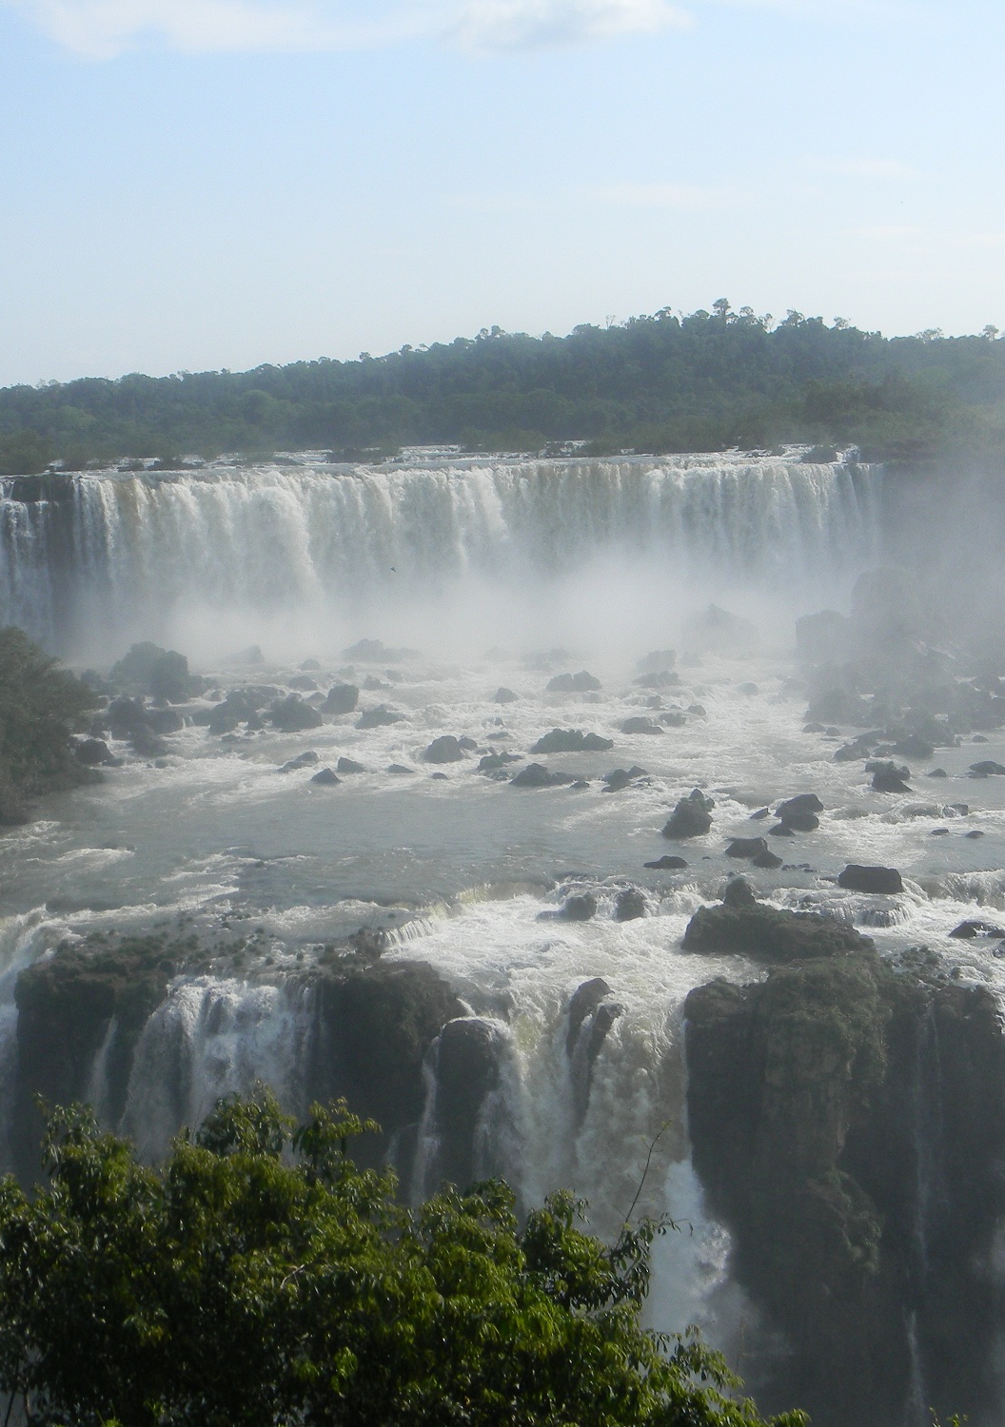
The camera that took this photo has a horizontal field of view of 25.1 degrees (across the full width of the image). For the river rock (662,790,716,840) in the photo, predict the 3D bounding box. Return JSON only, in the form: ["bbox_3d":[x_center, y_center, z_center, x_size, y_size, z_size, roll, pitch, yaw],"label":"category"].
[{"bbox_3d":[16.080,8.810,195.000,4.700,3.900,4.200,0,8,0],"label":"river rock"}]

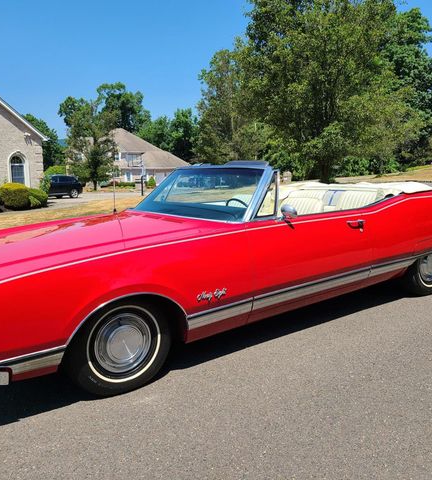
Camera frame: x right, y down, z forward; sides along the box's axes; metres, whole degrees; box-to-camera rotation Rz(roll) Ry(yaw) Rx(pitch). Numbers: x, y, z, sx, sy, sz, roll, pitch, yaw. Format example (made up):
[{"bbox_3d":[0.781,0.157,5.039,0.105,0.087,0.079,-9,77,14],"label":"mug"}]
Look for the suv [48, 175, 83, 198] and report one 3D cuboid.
[{"bbox_3d":[-11.759,-3.787,34.235,1.880,1.700,4.700,5,10,35],"label":"suv"}]

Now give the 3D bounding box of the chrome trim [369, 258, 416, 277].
[{"bbox_3d":[1.552,0.209,4.197,0.660,0.105,0.030,-11,11,-32],"label":"chrome trim"}]

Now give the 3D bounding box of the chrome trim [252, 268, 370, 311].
[{"bbox_3d":[0.774,0.354,3.690,1.250,0.108,0.030,-11,11,-32],"label":"chrome trim"}]

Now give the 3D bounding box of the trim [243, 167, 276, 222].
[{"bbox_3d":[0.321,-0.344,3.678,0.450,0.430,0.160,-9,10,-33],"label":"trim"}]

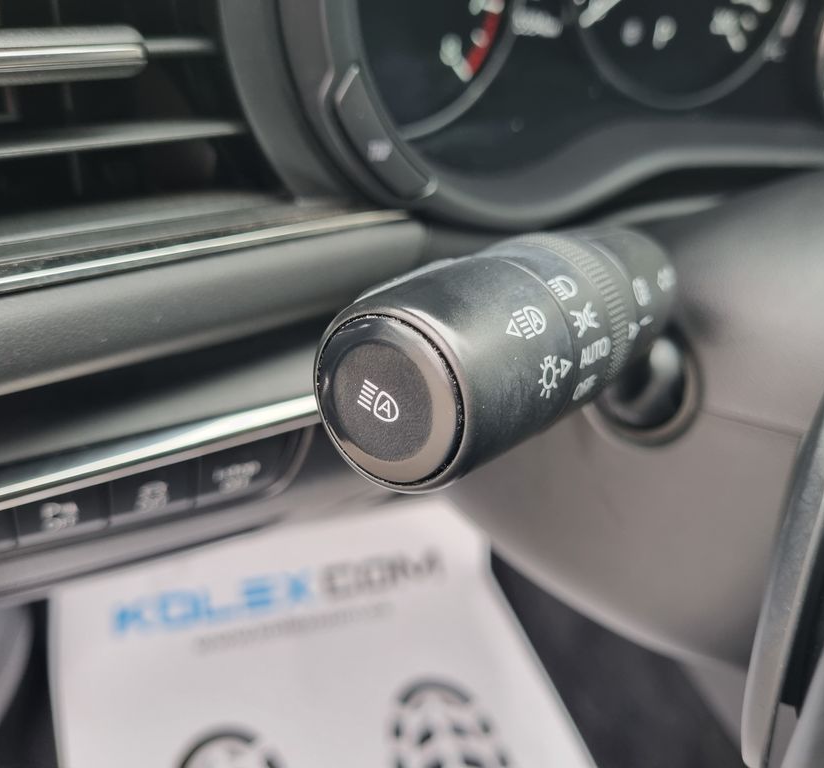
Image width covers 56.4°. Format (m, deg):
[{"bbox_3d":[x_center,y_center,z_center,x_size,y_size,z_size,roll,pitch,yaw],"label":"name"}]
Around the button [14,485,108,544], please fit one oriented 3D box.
[{"bbox_3d":[-0.092,0.031,0.200,0.022,0.014,0.008,-16,35,-25],"label":"button"}]

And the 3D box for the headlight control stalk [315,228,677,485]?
[{"bbox_3d":[0.020,-0.009,0.133,0.032,0.032,0.089,19,25,28],"label":"headlight control stalk"}]

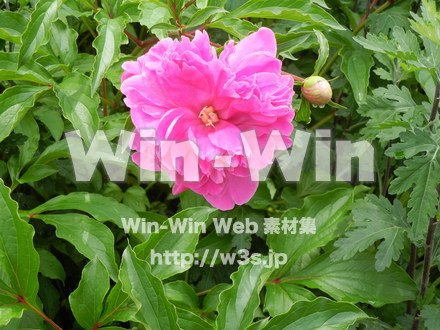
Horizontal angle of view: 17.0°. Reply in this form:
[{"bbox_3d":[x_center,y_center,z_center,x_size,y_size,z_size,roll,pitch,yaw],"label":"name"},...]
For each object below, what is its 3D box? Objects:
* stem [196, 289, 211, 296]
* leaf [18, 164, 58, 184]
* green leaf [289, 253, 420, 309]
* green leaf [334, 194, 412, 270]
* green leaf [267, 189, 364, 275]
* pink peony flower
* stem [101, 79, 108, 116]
[{"bbox_3d":[-0.015,0.114,1.320,0.014,0.004,0.004,-16,73,-6],"label":"stem"},{"bbox_3d":[-0.160,0.008,1.300,0.039,0.009,0.018,-21,43,-15],"label":"leaf"},{"bbox_3d":[0.113,0.096,1.240,0.103,0.022,0.052,1,41,-3],"label":"green leaf"},{"bbox_3d":[0.120,0.054,1.170,0.066,0.015,0.060,-20,63,-14],"label":"green leaf"},{"bbox_3d":[0.081,0.056,1.240,0.046,0.018,0.112,36,62,23],"label":"green leaf"},{"bbox_3d":[-0.010,-0.037,1.200,0.140,0.145,0.085,0,-6,0],"label":"pink peony flower"},{"bbox_3d":[-0.106,-0.062,1.350,0.004,0.040,0.004,-3,30,2],"label":"stem"}]

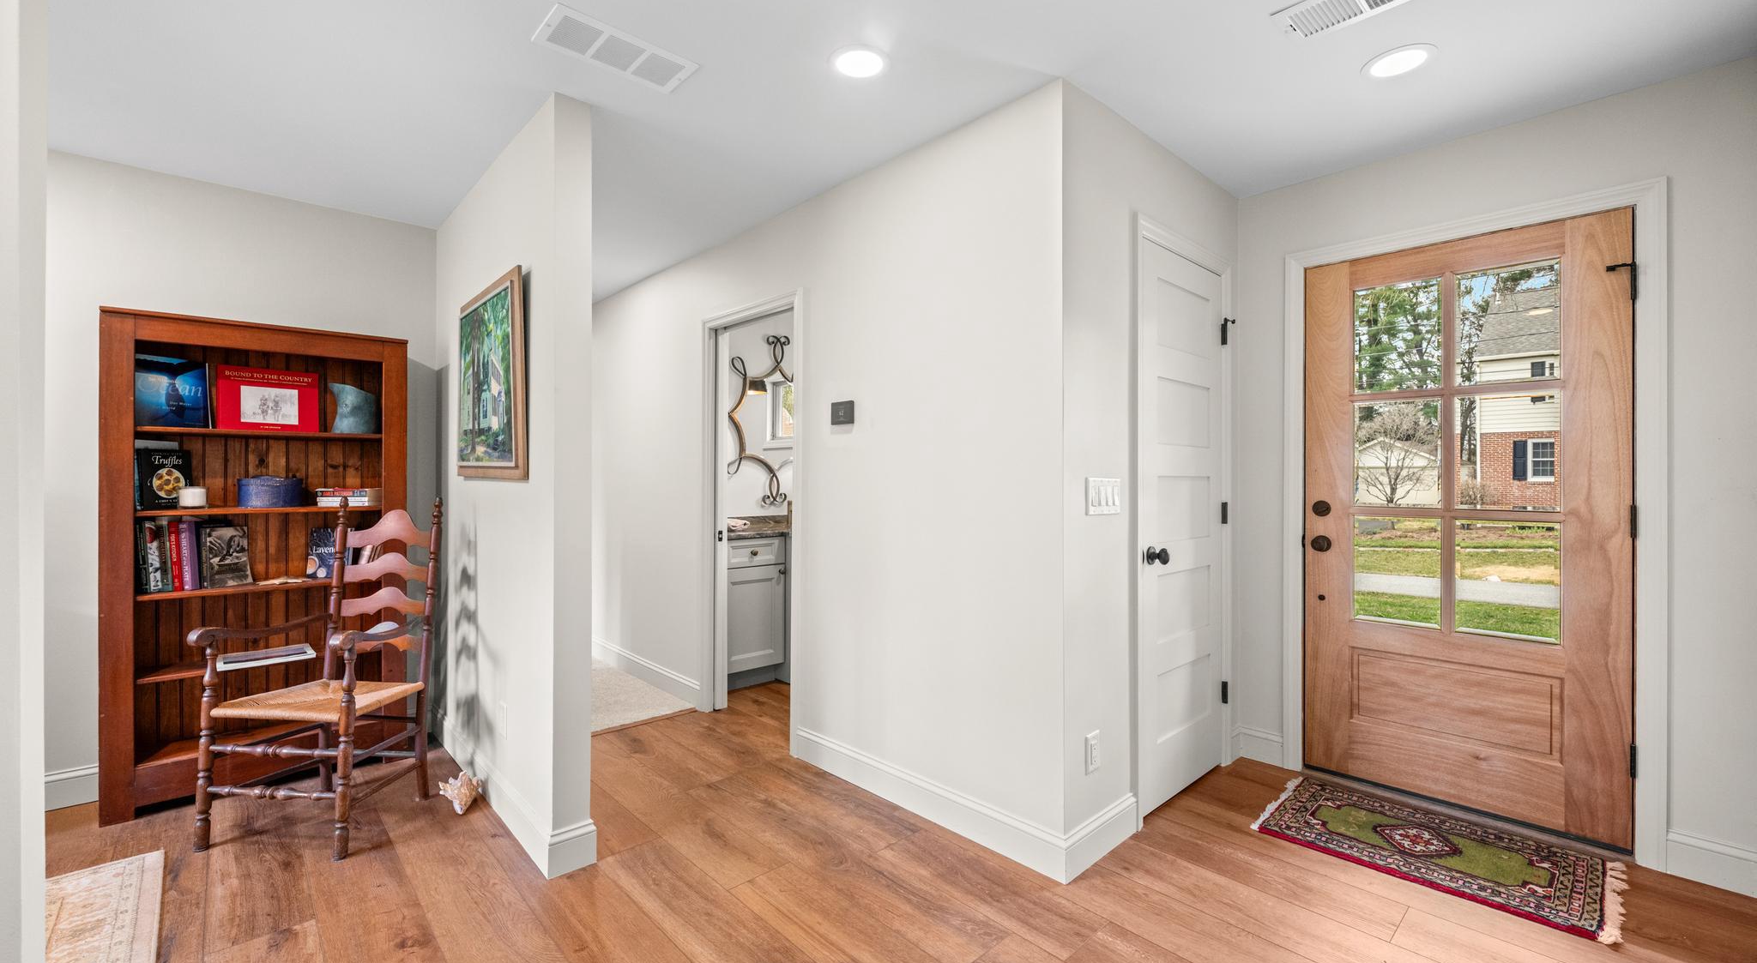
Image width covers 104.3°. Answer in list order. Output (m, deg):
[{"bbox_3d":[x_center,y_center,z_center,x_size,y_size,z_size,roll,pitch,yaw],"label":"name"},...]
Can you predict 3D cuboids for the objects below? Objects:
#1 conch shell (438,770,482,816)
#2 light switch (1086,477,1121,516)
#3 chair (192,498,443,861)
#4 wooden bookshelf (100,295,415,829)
[{"bbox_3d":[-1.540,1.144,2.520,0.140,0.110,0.150,0,0,-31],"label":"conch shell"},{"bbox_3d":[0.743,0.048,2.221,0.209,0.115,0.012,0,0,-43],"label":"light switch"},{"bbox_3d":[-1.940,0.633,2.427,0.560,1.135,0.550,0,0,7],"label":"chair"},{"bbox_3d":[-2.463,0.297,2.764,0.886,1.805,0.280,0,0,-43],"label":"wooden bookshelf"}]

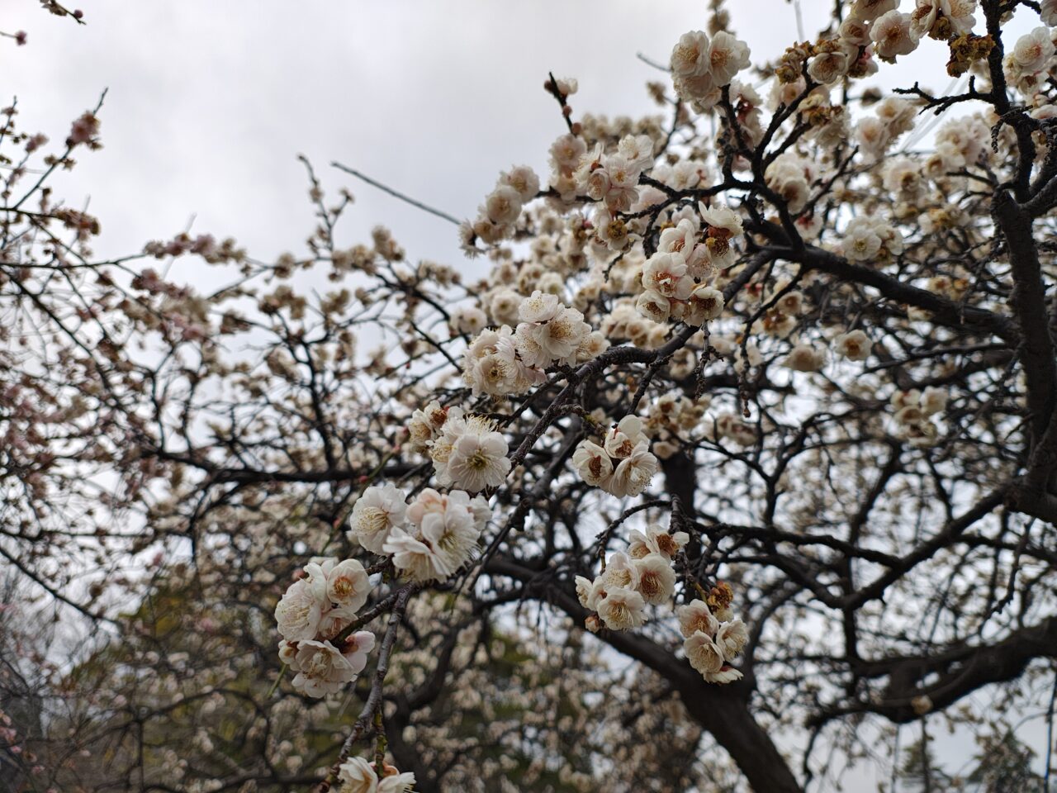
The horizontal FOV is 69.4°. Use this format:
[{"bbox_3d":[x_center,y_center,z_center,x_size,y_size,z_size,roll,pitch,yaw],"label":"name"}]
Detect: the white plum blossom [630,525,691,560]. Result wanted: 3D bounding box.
[{"bbox_3d":[0.073,0.083,0.430,0.032,0.023,0.015,3,20,-10],"label":"white plum blossom"}]

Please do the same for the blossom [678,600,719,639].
[{"bbox_3d":[0.100,0.132,0.450,0.024,0.024,0.014,-3,23,9],"label":"blossom"}]

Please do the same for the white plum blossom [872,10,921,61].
[{"bbox_3d":[0.192,-0.189,0.400,0.025,0.025,0.015,-3,11,6],"label":"white plum blossom"}]

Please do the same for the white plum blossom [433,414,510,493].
[{"bbox_3d":[-0.024,0.024,0.320,0.029,0.029,0.018,1,6,-2],"label":"white plum blossom"}]

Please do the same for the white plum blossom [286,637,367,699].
[{"bbox_3d":[-0.083,0.112,0.315,0.028,0.017,0.025,-7,-65,16],"label":"white plum blossom"}]

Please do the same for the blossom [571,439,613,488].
[{"bbox_3d":[0.035,0.037,0.420,0.023,0.026,0.014,-1,24,4],"label":"blossom"}]

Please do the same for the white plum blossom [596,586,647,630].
[{"bbox_3d":[0.050,0.113,0.410,0.025,0.025,0.015,2,17,-6],"label":"white plum blossom"}]

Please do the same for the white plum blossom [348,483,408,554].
[{"bbox_3d":[-0.060,0.049,0.305,0.025,0.026,0.016,-16,-2,34],"label":"white plum blossom"}]

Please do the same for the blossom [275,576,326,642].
[{"bbox_3d":[-0.094,0.087,0.315,0.025,0.026,0.016,-15,-6,33],"label":"blossom"}]

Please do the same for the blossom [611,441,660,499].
[{"bbox_3d":[0.052,0.035,0.375,0.025,0.025,0.017,19,13,-39],"label":"blossom"}]

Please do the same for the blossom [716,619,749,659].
[{"bbox_3d":[0.123,0.146,0.460,0.022,0.024,0.014,12,14,-35],"label":"blossom"}]

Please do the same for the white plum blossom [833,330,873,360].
[{"bbox_3d":[0.234,-0.037,0.550,0.025,0.023,0.013,1,21,-3],"label":"white plum blossom"}]

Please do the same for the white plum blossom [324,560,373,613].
[{"bbox_3d":[-0.095,0.099,0.400,0.026,0.027,0.014,3,2,-9],"label":"white plum blossom"}]

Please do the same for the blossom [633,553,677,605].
[{"bbox_3d":[0.068,0.098,0.410,0.025,0.027,0.014,2,24,-7],"label":"blossom"}]

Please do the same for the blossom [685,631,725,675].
[{"bbox_3d":[0.101,0.146,0.435,0.024,0.025,0.015,-11,14,25],"label":"blossom"}]

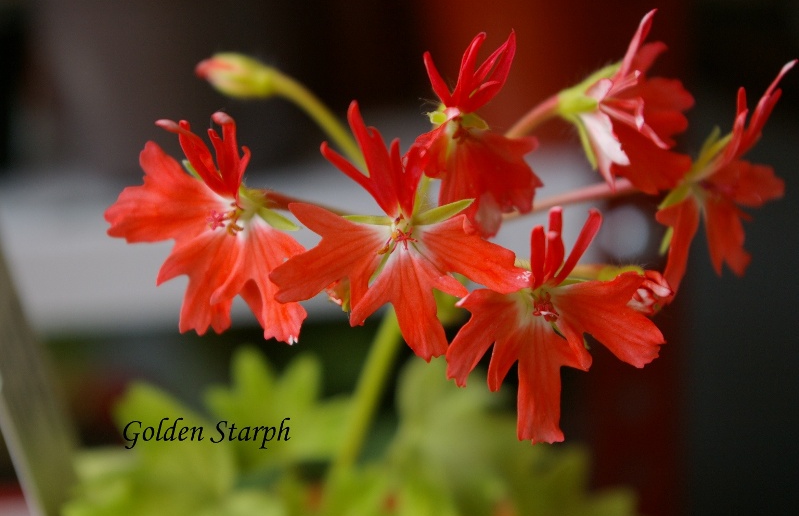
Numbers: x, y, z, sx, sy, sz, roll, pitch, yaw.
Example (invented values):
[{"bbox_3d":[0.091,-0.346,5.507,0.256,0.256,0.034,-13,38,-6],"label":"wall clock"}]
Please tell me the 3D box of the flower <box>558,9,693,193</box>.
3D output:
[{"bbox_3d":[0.043,-0.030,0.350,0.020,0.033,0.030,7,6,-17],"label":"flower"}]

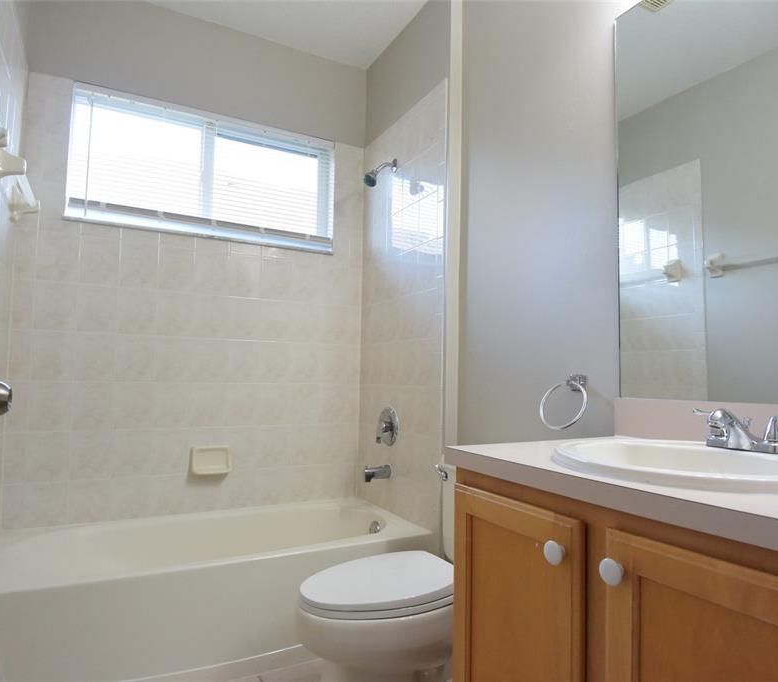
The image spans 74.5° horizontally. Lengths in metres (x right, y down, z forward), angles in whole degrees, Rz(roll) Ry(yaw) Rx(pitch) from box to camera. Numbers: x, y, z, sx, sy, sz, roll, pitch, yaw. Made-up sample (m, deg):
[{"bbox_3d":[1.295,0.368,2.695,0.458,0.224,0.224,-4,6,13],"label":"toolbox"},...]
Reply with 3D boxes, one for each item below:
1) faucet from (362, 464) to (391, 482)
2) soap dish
[{"bbox_3d":[-0.048,0.608,2.351,0.135,0.073,0.062,3,-5,-28],"label":"faucet"},{"bbox_3d":[-0.806,0.536,2.312,0.160,0.118,0.085,3,-5,-28],"label":"soap dish"}]

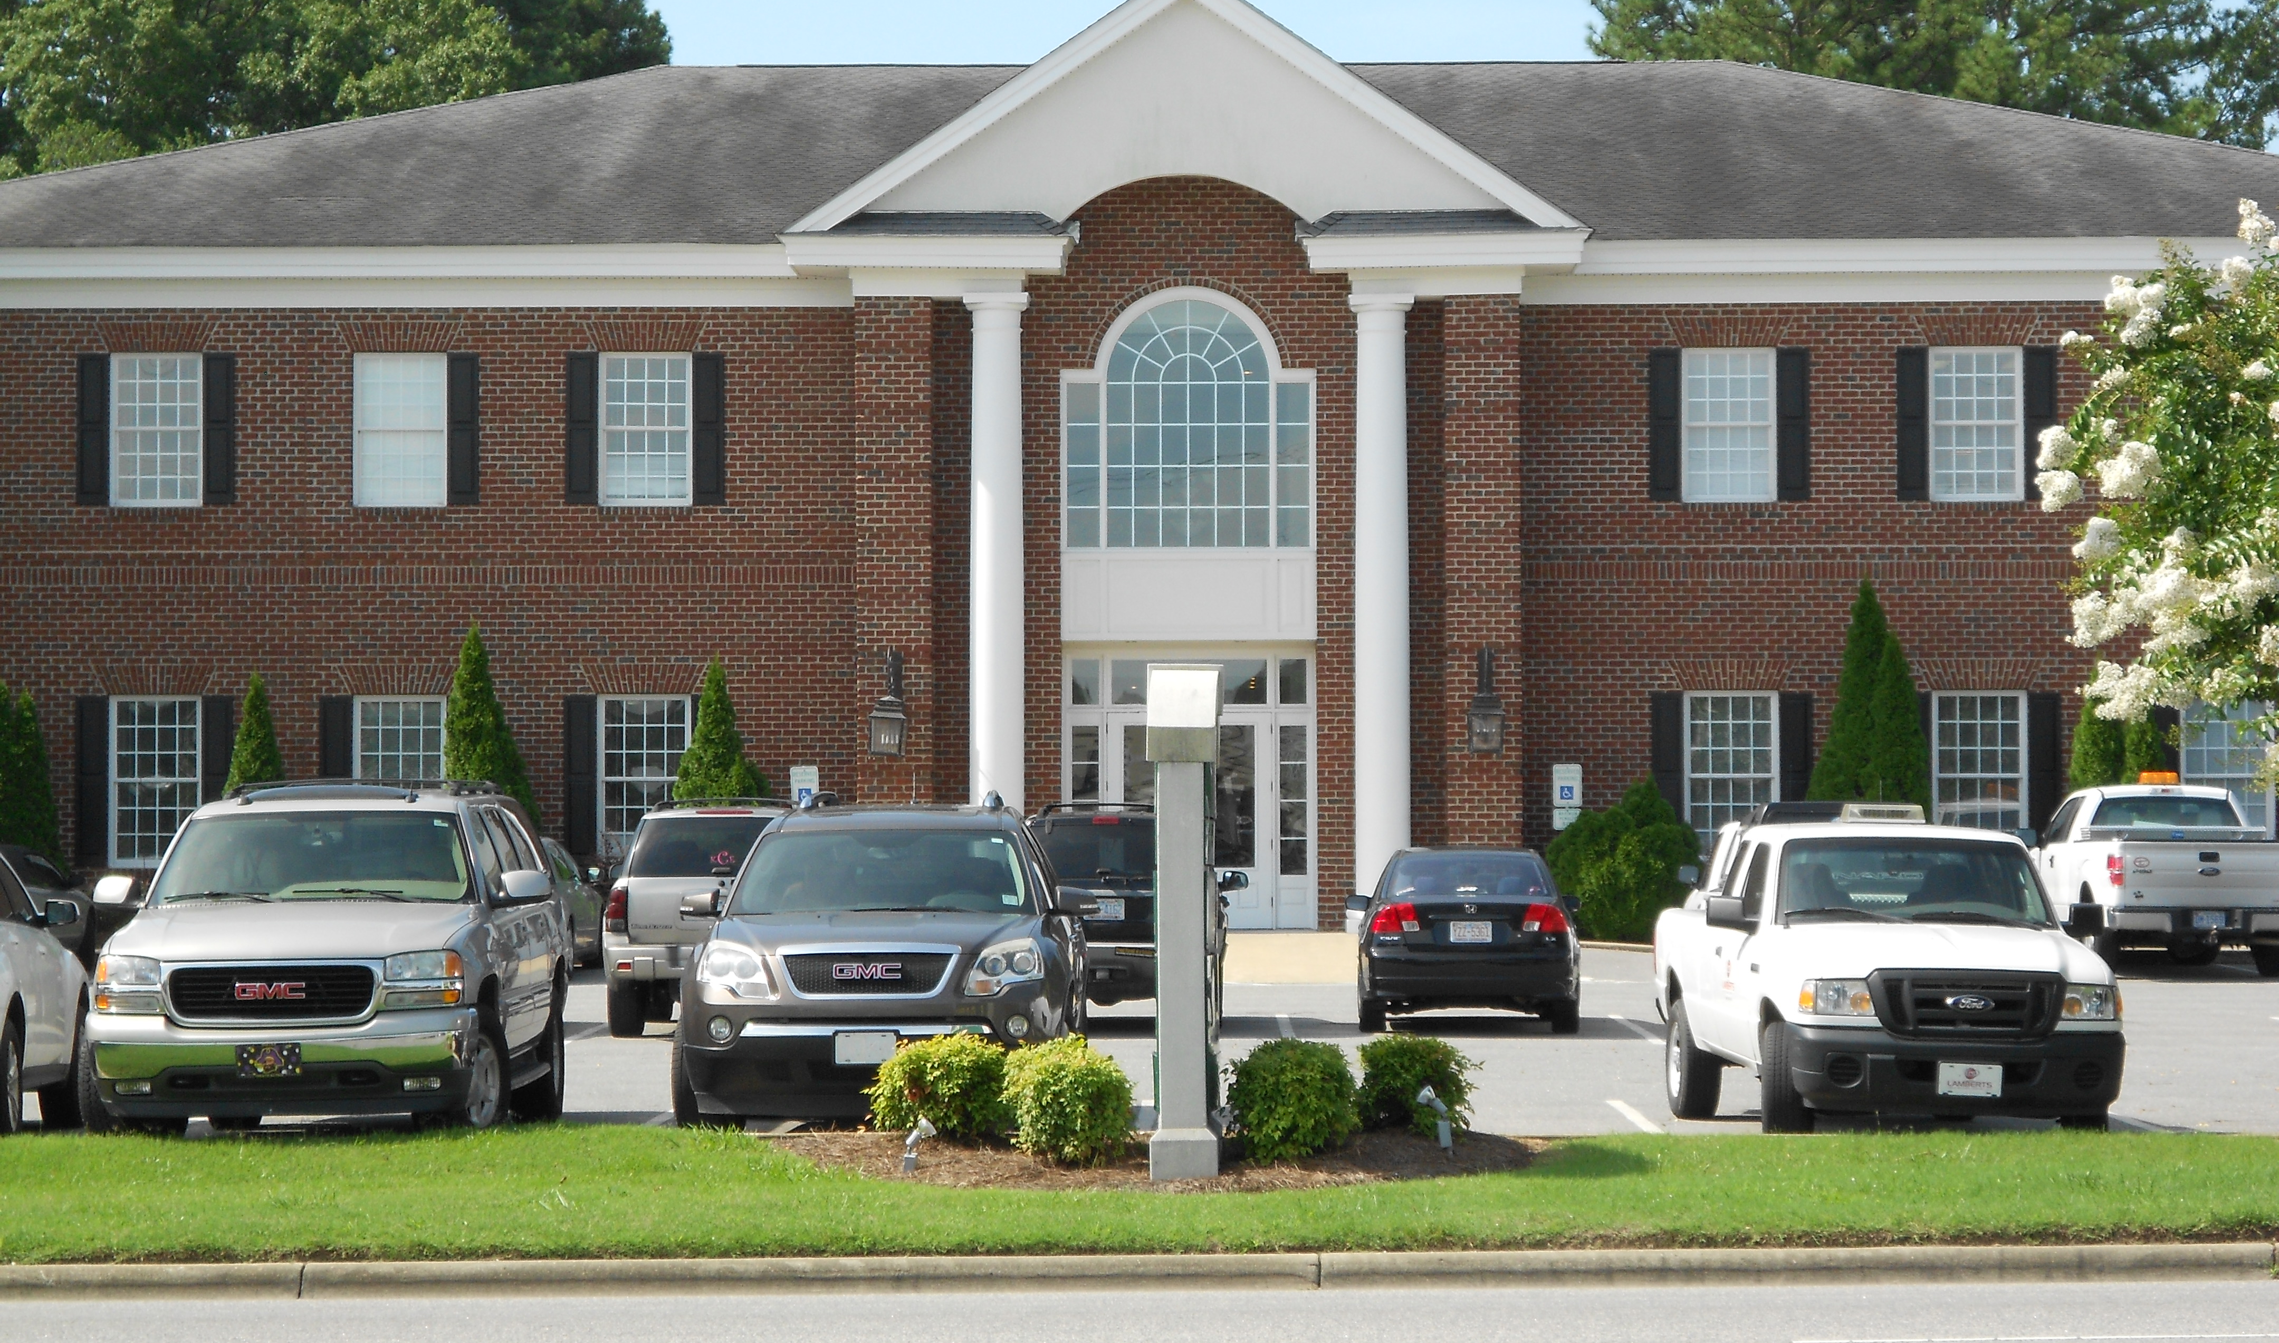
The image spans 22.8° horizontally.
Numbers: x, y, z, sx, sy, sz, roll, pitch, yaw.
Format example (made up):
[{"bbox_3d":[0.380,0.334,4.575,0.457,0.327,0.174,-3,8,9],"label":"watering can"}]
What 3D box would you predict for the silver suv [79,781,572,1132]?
[{"bbox_3d":[-4.360,1.515,31.250,2.020,1.900,5.100,0,-2,0],"label":"silver suv"}]

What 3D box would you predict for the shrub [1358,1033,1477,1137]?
[{"bbox_3d":[1.347,2.016,27.461,0.579,0.518,0.579,0,-1,0],"label":"shrub"}]

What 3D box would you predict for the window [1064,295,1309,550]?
[{"bbox_3d":[0.538,-2.769,62.233,2.770,2.830,0.150,0,-2,2],"label":"window"}]

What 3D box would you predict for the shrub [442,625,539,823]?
[{"bbox_3d":[-7.044,1.169,61.456,1.082,3.363,1.082,0,-1,0],"label":"shrub"}]

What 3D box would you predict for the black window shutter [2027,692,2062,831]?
[{"bbox_3d":[9.996,1.161,62.571,0.374,1.869,0.050,0,-1,0],"label":"black window shutter"}]

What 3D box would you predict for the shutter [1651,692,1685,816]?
[{"bbox_3d":[5.839,1.157,62.604,0.378,1.880,0.050,0,-1,0],"label":"shutter"}]

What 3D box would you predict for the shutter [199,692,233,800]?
[{"bbox_3d":[-10.132,1.219,62.271,0.359,1.901,0.050,0,-2,1],"label":"shutter"}]

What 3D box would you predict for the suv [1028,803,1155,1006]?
[{"bbox_3d":[-0.220,1.950,45.250,1.870,1.780,4.700,0,-2,2],"label":"suv"}]

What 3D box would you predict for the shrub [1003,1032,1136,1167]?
[{"bbox_3d":[-0.332,1.999,26.374,0.605,0.605,0.605,0,-1,0],"label":"shrub"}]

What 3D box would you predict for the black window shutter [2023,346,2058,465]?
[{"bbox_3d":[9.894,-2.718,62.154,0.374,1.701,0.050,0,-2,1],"label":"black window shutter"}]

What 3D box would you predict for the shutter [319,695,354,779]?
[{"bbox_3d":[-8.862,1.206,62.477,0.383,1.870,0.050,0,-2,2],"label":"shutter"}]

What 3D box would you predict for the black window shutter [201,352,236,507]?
[{"bbox_3d":[-10.132,-2.660,62.407,0.377,1.689,0.050,0,-2,1],"label":"black window shutter"}]

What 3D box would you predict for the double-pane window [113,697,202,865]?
[{"bbox_3d":[-10.874,1.215,62.564,1.023,1.879,0.120,0,-2,2],"label":"double-pane window"}]

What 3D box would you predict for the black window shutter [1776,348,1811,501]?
[{"bbox_3d":[7.167,-2.701,62.015,0.360,1.660,0.050,0,-2,2],"label":"black window shutter"}]

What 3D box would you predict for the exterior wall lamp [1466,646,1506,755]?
[{"bbox_3d":[3.720,0.315,60.743,0.411,1.222,0.460,0,-2,2],"label":"exterior wall lamp"}]

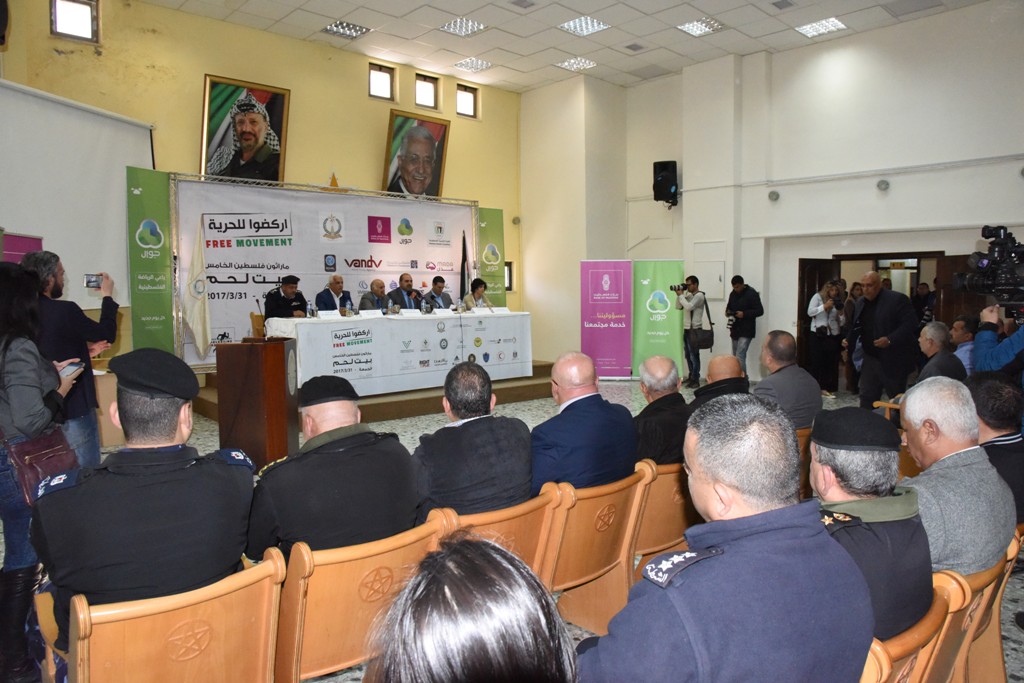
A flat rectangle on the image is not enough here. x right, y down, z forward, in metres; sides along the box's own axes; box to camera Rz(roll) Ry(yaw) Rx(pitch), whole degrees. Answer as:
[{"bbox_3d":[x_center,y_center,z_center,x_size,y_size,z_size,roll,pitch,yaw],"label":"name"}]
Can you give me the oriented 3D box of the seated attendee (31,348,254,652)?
[{"bbox_3d":[-1.142,0.751,2.144,0.570,1.430,0.780,-4,7,-38],"label":"seated attendee"}]

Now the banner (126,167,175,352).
[{"bbox_3d":[-4.400,-0.806,8.391,0.050,2.520,0.540,3,6,34],"label":"banner"}]

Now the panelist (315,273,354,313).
[{"bbox_3d":[-2.240,-0.200,8.840,0.520,1.300,0.780,-5,7,-43],"label":"panelist"}]

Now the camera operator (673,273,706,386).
[{"bbox_3d":[2.750,-0.160,10.600,0.580,1.720,0.500,-2,5,-16],"label":"camera operator"}]

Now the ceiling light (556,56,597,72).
[{"bbox_3d":[1.085,-4.630,11.400,0.580,0.070,0.580,-5,7,-43],"label":"ceiling light"}]

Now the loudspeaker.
[{"bbox_3d":[2.607,-2.718,11.634,0.410,0.680,0.380,2,5,21],"label":"loudspeaker"}]

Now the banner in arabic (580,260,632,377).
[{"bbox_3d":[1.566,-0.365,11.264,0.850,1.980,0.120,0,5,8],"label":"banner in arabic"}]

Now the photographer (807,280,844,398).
[{"bbox_3d":[4.555,-0.056,9.886,0.500,1.673,0.450,-1,5,-7],"label":"photographer"}]

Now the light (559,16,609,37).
[{"bbox_3d":[1.004,-4.419,9.523,0.580,0.070,0.580,-5,7,-43],"label":"light"}]

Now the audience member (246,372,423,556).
[{"bbox_3d":[-0.704,0.762,2.490,0.580,1.340,0.780,-4,7,-38],"label":"audience member"}]

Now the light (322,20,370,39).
[{"bbox_3d":[-2.332,-4.402,9.647,0.580,0.070,0.580,-5,7,-43],"label":"light"}]

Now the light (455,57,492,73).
[{"bbox_3d":[-0.614,-4.570,11.258,0.580,0.070,0.580,-5,7,-43],"label":"light"}]

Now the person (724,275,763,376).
[{"bbox_3d":[3.536,-0.158,10.451,0.450,1.680,0.500,-5,7,-41],"label":"person"}]

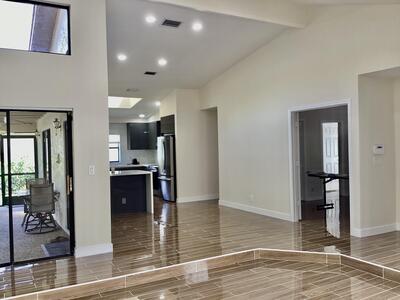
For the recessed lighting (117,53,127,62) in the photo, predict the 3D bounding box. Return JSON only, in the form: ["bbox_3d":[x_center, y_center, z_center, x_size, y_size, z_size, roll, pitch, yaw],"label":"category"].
[{"bbox_3d":[-1.585,-1.888,7.275,0.170,0.030,0.170,-2,-9,-28],"label":"recessed lighting"}]

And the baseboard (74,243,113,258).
[{"bbox_3d":[-1.457,1.374,4.916,0.497,0.125,0.017,-2,0,-28],"label":"baseboard"}]

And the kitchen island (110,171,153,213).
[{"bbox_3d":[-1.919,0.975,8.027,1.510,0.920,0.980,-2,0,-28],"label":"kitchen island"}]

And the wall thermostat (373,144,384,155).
[{"bbox_3d":[2.821,-0.004,5.644,0.195,0.146,0.035,-1,0,-27],"label":"wall thermostat"}]

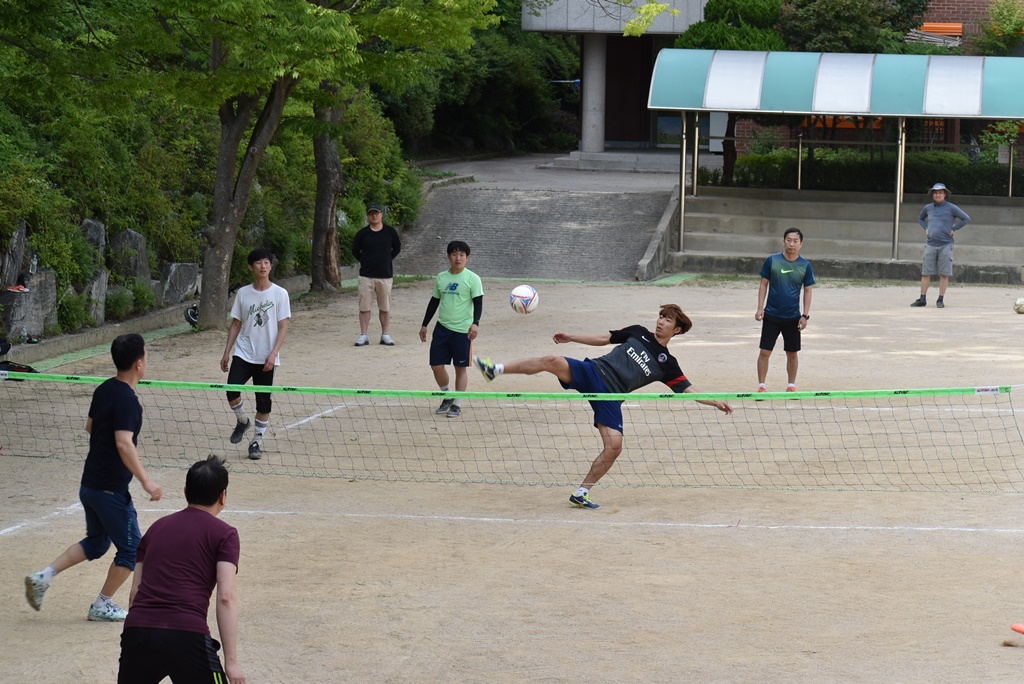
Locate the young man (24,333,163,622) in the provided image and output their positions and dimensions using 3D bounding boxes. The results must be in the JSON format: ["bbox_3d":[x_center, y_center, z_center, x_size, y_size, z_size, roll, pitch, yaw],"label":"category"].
[{"bbox_3d":[-2.444,0.791,17.450,0.950,1.690,0.620,-4,6,-42],"label":"young man"}]

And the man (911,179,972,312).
[{"bbox_3d":[6.130,-1.379,42.700,0.800,1.780,0.420,2,5,14],"label":"man"}]

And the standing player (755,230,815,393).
[{"bbox_3d":[2.773,-0.291,30.300,0.610,1.720,0.360,1,5,5],"label":"standing player"}]

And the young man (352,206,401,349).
[{"bbox_3d":[-1.670,-0.841,37.100,0.620,1.760,0.400,1,5,3],"label":"young man"}]

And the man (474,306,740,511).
[{"bbox_3d":[0.680,0.483,22.200,1.850,1.510,0.850,2,5,19],"label":"man"}]

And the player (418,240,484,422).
[{"bbox_3d":[-0.599,-0.129,29.100,0.620,1.700,0.450,2,5,13],"label":"player"}]

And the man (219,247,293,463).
[{"bbox_3d":[-2.167,0.110,25.350,0.620,1.770,0.550,0,5,-3],"label":"man"}]

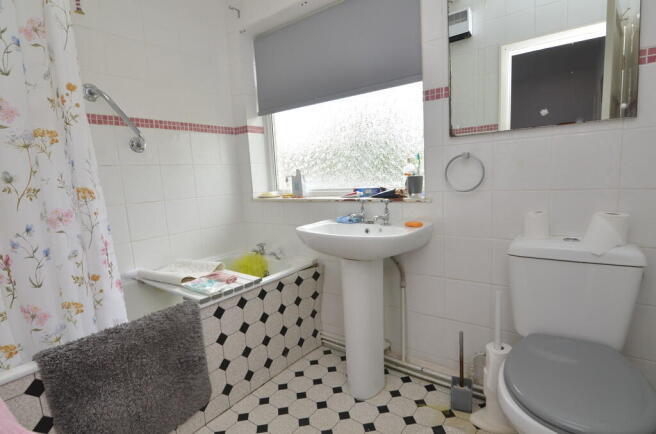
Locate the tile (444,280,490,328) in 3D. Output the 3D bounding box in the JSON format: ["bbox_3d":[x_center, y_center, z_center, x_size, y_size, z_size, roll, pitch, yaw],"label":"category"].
[{"bbox_3d":[0.635,0.389,1.497,0.200,0.200,0.010,2,9,36],"label":"tile"}]

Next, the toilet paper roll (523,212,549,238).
[{"bbox_3d":[0.788,0.030,1.236,0.077,0.099,0.077,2,9,36],"label":"toilet paper roll"}]

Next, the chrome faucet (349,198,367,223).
[{"bbox_3d":[0.157,-0.027,1.667,0.056,0.122,0.120,2,9,36],"label":"chrome faucet"}]

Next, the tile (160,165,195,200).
[{"bbox_3d":[-0.885,-0.204,1.944,0.010,0.200,0.200,2,9,36],"label":"tile"}]

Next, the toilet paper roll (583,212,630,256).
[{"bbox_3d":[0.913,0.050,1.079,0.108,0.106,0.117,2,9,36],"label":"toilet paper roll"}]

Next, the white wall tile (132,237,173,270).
[{"bbox_3d":[-0.986,0.221,1.839,0.010,0.200,0.200,2,9,36],"label":"white wall tile"}]

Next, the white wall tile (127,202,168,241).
[{"bbox_3d":[-0.996,0.021,1.814,0.010,0.200,0.200,2,9,36],"label":"white wall tile"}]

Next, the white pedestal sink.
[{"bbox_3d":[0.154,0.436,1.596,0.570,0.770,0.399,2,9,36],"label":"white pedestal sink"}]

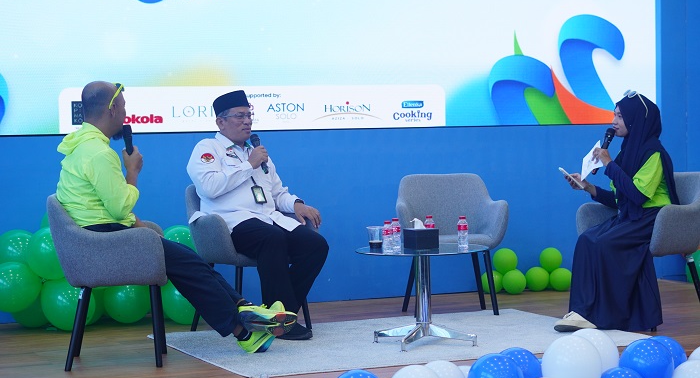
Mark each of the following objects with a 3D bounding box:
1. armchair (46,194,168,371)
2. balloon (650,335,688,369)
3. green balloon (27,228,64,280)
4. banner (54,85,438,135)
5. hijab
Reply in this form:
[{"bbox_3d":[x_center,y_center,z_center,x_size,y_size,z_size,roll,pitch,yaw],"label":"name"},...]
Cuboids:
[{"bbox_3d":[-1.099,0.407,6.736,0.580,0.785,0.620,-1,2,-5],"label":"armchair"},{"bbox_3d":[1.441,0.781,6.680,0.225,0.228,0.225,-1,3,0],"label":"balloon"},{"bbox_3d":[-1.621,0.353,7.950,0.270,0.284,0.270,-1,2,0],"label":"green balloon"},{"bbox_3d":[-0.545,-0.497,8.967,2.490,0.265,0.030,-2,3,-22],"label":"banner"},{"bbox_3d":[1.617,-0.177,7.950,0.300,0.670,0.350,-2,3,-17],"label":"hijab"}]

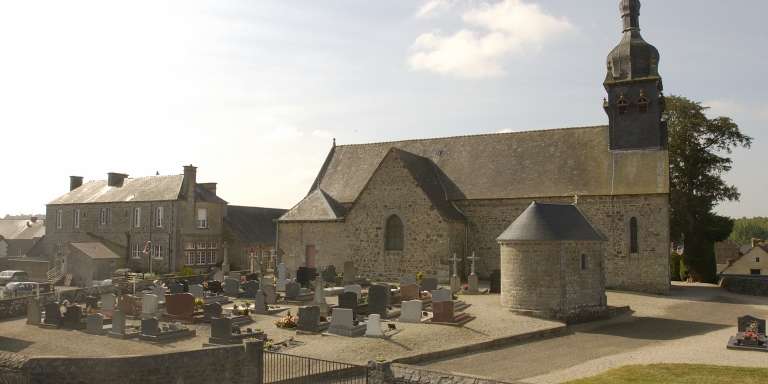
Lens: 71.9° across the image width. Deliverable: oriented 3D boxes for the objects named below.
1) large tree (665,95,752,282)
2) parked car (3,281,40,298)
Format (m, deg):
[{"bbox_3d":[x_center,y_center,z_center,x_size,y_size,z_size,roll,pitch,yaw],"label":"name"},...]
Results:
[{"bbox_3d":[24.208,-0.268,40.500,7.800,14.200,7.800,0,-4,0],"label":"large tree"},{"bbox_3d":[-32.725,8.965,48.000,1.670,1.500,3.900,-1,-4,12],"label":"parked car"}]

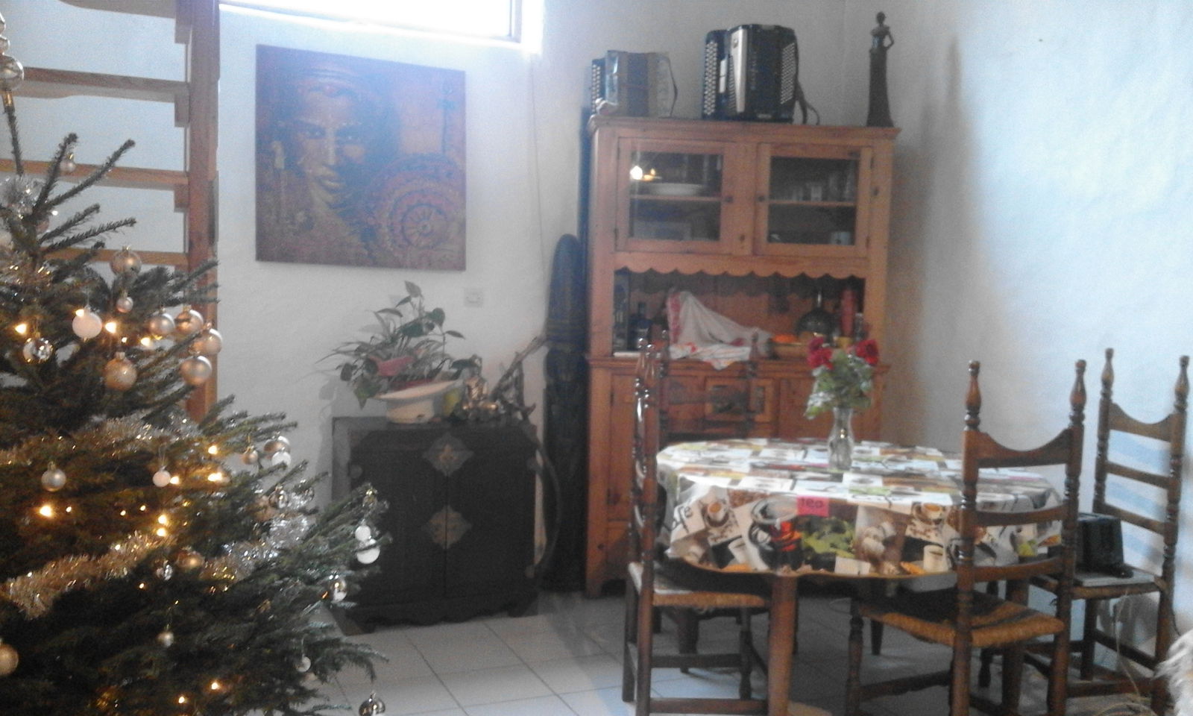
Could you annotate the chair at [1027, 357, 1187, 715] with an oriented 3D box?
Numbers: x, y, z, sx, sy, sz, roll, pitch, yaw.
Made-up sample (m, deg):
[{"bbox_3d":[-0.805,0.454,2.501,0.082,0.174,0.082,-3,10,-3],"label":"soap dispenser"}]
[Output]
[{"bbox_3d":[1.491,0.523,3.111,0.444,1.127,0.422,1,2,-10],"label":"chair"}]

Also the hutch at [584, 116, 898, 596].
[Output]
[{"bbox_3d":[0.608,0.015,4.423,1.318,2.017,0.407,1,2,-4],"label":"hutch"}]

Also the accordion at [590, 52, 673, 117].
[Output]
[{"bbox_3d":[0.152,-1.147,4.271,0.365,0.301,0.185,1,2,-4],"label":"accordion"}]

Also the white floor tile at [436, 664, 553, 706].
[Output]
[{"bbox_3d":[-0.324,1.050,3.190,0.308,0.012,0.308,0,2,-23],"label":"white floor tile"}]

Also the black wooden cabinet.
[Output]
[{"bbox_3d":[-0.668,0.633,3.997,0.727,0.755,0.474,0,2,-23],"label":"black wooden cabinet"}]

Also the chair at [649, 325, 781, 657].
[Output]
[{"bbox_3d":[0.470,0.478,3.623,0.434,1.137,0.440,0,2,-24],"label":"chair"}]

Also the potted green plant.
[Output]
[{"bbox_3d":[-0.759,-0.023,3.914,0.543,0.557,0.462,0,2,-23],"label":"potted green plant"}]

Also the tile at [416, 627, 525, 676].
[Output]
[{"bbox_3d":[-0.445,1.038,3.473,0.308,0.012,0.308,0,2,-23],"label":"tile"}]

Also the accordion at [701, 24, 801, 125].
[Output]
[{"bbox_3d":[0.670,-1.202,4.306,0.429,0.432,0.209,1,2,-4],"label":"accordion"}]

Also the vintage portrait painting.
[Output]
[{"bbox_3d":[-0.948,-0.797,4.083,0.844,0.845,0.030,0,2,-23],"label":"vintage portrait painting"}]

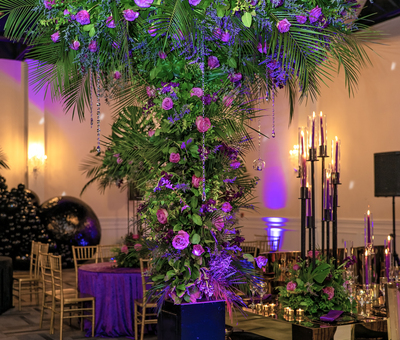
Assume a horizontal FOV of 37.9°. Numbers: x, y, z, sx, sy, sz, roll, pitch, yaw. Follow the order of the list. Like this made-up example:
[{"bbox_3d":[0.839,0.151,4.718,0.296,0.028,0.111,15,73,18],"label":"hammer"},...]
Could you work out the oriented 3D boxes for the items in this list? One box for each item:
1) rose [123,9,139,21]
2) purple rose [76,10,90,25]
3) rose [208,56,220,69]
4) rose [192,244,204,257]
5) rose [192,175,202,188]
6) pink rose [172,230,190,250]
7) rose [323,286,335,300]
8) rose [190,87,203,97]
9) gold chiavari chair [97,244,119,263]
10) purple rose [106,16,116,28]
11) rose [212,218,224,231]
[{"bbox_3d":[-0.407,-0.913,3.437,0.091,0.066,0.067,-1,-5,19],"label":"rose"},{"bbox_3d":[-0.627,-0.821,3.140,0.074,0.074,0.066,-1,-3,17],"label":"purple rose"},{"bbox_3d":[0.079,-0.597,3.250,0.067,0.072,0.065,0,-2,-7],"label":"rose"},{"bbox_3d":[-0.008,0.474,3.434,0.074,0.071,0.061,0,-4,-6],"label":"rose"},{"bbox_3d":[-0.015,0.067,3.400,0.065,0.075,0.062,0,-3,6],"label":"rose"},{"bbox_3d":[-0.109,0.416,3.439,0.103,0.112,0.091,-1,-4,9],"label":"pink rose"},{"bbox_3d":[0.907,0.868,4.100,0.081,0.095,0.070,0,-2,2],"label":"rose"},{"bbox_3d":[-0.017,-0.445,3.330,0.074,0.063,0.065,0,-2,-3],"label":"rose"},{"bbox_3d":[-1.130,1.491,7.877,0.400,0.920,0.420,1,-4,-22],"label":"gold chiavari chair"},{"bbox_3d":[-0.474,-0.789,3.120,0.062,0.066,0.060,-2,-4,30],"label":"purple rose"},{"bbox_3d":[0.109,0.321,3.440,0.070,0.070,0.064,2,-4,-27],"label":"rose"}]

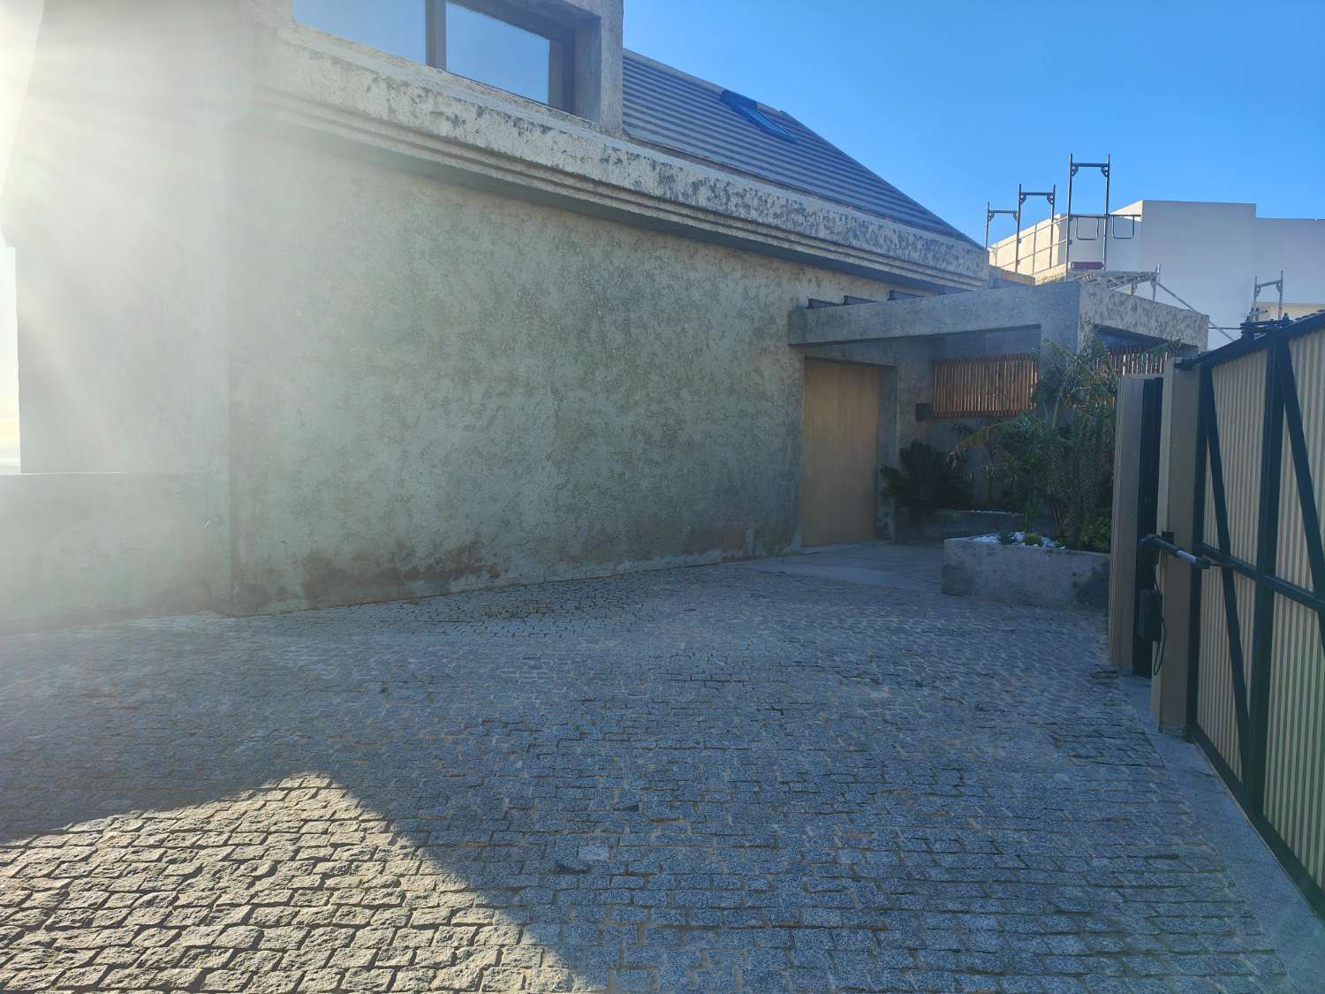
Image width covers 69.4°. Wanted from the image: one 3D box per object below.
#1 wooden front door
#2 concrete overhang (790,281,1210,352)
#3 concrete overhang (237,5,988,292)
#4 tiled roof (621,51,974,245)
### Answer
[{"bbox_3d":[2.541,-0.646,13.800,1.940,2.548,0.098,-3,5,-45],"label":"wooden front door"},{"bbox_3d":[4.351,-2.159,12.481,4.087,0.441,3.557,-3,5,-45],"label":"concrete overhang"},{"bbox_3d":[0.823,-3.268,11.017,11.152,0.647,0.637,-3,5,-45],"label":"concrete overhang"},{"bbox_3d":[1.045,-5.255,13.620,7.100,0.250,4.850,-3,41,-45],"label":"tiled roof"}]

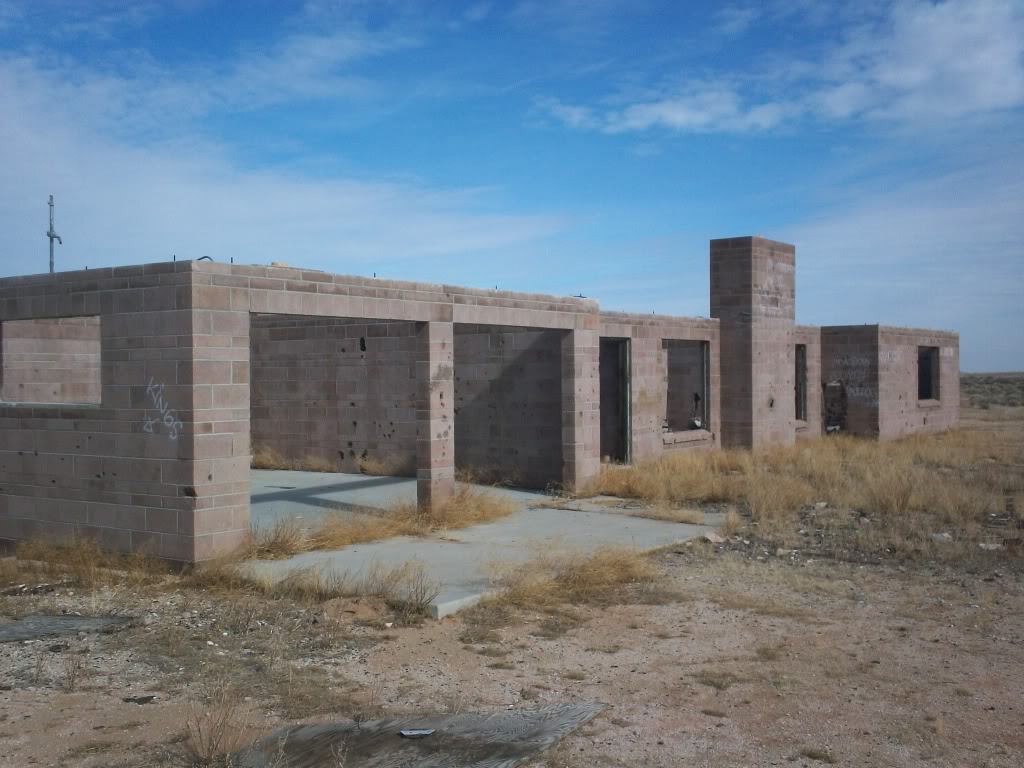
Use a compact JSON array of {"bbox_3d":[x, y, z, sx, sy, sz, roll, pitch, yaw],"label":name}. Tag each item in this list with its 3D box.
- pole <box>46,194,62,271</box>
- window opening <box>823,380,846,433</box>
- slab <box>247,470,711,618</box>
[{"bbox_3d":[-6.608,-1.921,16.200,0.120,1.600,0.220,0,1,35],"label":"pole"},{"bbox_3d":[6.001,0.437,20.785,0.460,1.050,0.200,0,1,35],"label":"window opening"},{"bbox_3d":[-2.478,1.472,12.771,9.100,0.170,6.200,0,1,35],"label":"slab"}]

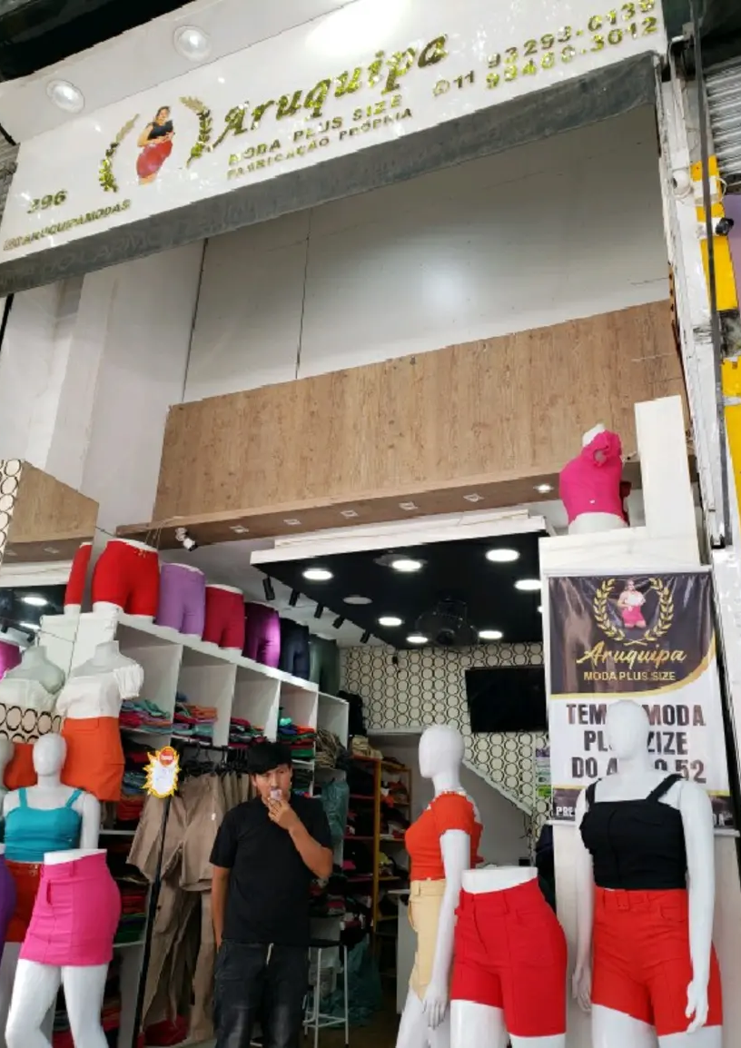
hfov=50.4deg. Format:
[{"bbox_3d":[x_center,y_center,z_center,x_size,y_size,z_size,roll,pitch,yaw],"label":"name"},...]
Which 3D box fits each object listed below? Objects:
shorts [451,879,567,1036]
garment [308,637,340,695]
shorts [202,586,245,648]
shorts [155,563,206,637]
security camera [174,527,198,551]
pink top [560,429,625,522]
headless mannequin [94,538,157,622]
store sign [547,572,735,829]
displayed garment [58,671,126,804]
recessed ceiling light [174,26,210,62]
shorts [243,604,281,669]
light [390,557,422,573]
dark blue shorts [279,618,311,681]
[{"bbox_3d":[0.444,1.399,2.586,0.300,0.410,0.410,15,-24,-30],"label":"shorts"},{"bbox_3d":[-0.442,1.345,7.443,0.275,0.482,0.379,-12,-25,33],"label":"garment"},{"bbox_3d":[-1.115,0.717,5.995,0.265,0.433,0.369,-12,-25,33],"label":"shorts"},{"bbox_3d":[-1.323,0.535,5.546,0.270,0.438,0.379,-12,-25,33],"label":"shorts"},{"bbox_3d":[-1.214,0.102,5.191,0.150,0.150,0.100,20,-27,-39],"label":"security camera"},{"bbox_3d":[1.086,-0.227,3.867,0.290,0.390,0.390,1,-21,4],"label":"pink top"},{"bbox_3d":[-1.554,0.348,5.040,0.305,0.398,0.433,-12,-25,33],"label":"headless mannequin"},{"bbox_3d":[1.262,0.811,3.774,0.780,1.184,0.020,-7,-22,22],"label":"store sign"},{"bbox_3d":[-1.537,1.182,4.351,0.360,0.640,0.270,-8,-23,26],"label":"displayed garment"},{"bbox_3d":[-1.066,-2.881,4.730,0.225,0.040,0.225,2,-21,1],"label":"recessed ceiling light"},{"bbox_3d":[-0.898,0.909,6.414,0.270,0.420,0.360,-14,-26,37],"label":"shorts"},{"bbox_3d":[0.245,0.283,5.375,0.225,0.035,0.225,2,-21,1],"label":"light"},{"bbox_3d":[-0.640,1.032,6.316,0.290,0.430,0.400,-12,-25,33],"label":"dark blue shorts"}]

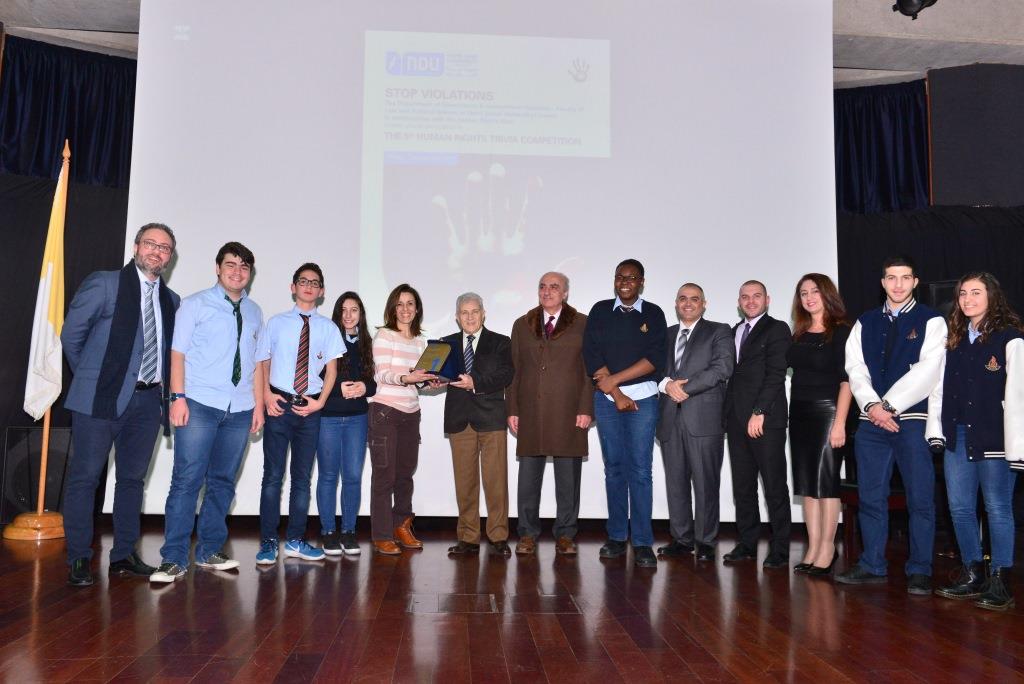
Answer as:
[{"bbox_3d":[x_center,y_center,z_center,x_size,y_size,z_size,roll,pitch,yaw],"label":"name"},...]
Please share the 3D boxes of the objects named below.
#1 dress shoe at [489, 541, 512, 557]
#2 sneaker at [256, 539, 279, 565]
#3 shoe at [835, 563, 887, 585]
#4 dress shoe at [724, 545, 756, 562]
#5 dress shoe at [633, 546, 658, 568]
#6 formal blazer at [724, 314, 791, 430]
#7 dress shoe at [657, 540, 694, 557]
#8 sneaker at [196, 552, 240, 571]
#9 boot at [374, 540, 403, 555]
[{"bbox_3d":[-0.078,1.260,5.160,0.105,0.110,0.290,3,-5,-20],"label":"dress shoe"},{"bbox_3d":[-1.376,1.175,4.672,0.105,0.110,0.285,1,-5,-3],"label":"sneaker"},{"bbox_3d":[1.835,1.206,4.342,0.290,0.110,0.110,2,-5,-11],"label":"shoe"},{"bbox_3d":[1.393,1.263,5.024,0.290,0.105,0.105,6,-7,-40],"label":"dress shoe"},{"bbox_3d":[0.797,1.274,4.970,0.110,0.110,0.300,1,-5,2],"label":"dress shoe"},{"bbox_3d":[1.587,0.197,5.336,0.290,0.730,0.470,6,-7,-45],"label":"formal blazer"},{"bbox_3d":[1.074,1.315,5.378,0.290,0.110,0.105,4,-6,-32],"label":"dress shoe"},{"bbox_3d":[-1.604,1.173,4.514,0.295,0.110,0.105,-2,-6,33],"label":"sneaker"},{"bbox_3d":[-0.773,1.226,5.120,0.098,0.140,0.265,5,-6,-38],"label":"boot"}]

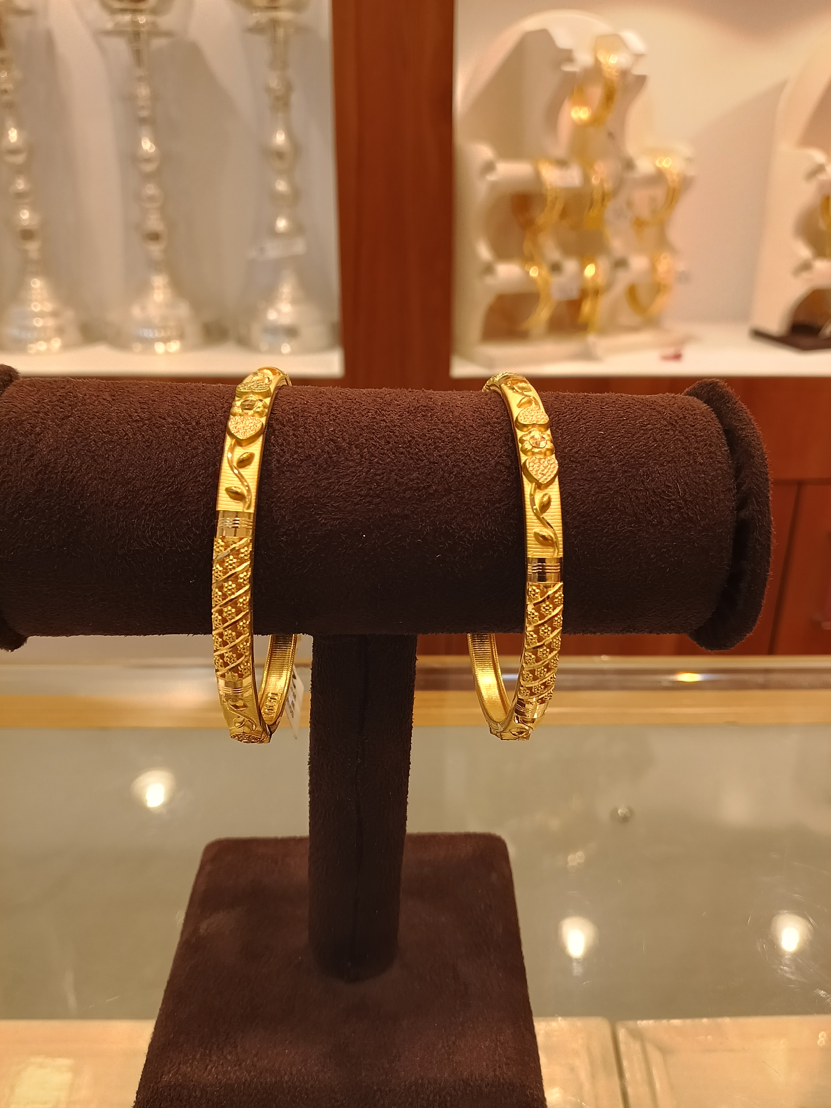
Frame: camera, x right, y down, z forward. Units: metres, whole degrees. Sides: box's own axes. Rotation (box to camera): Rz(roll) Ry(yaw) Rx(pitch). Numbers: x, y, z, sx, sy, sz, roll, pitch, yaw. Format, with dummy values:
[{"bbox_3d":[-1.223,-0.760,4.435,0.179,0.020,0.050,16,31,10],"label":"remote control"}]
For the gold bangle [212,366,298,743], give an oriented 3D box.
[{"bbox_3d":[-0.027,0.000,0.157,0.006,0.066,0.066,2,19,-1],"label":"gold bangle"}]

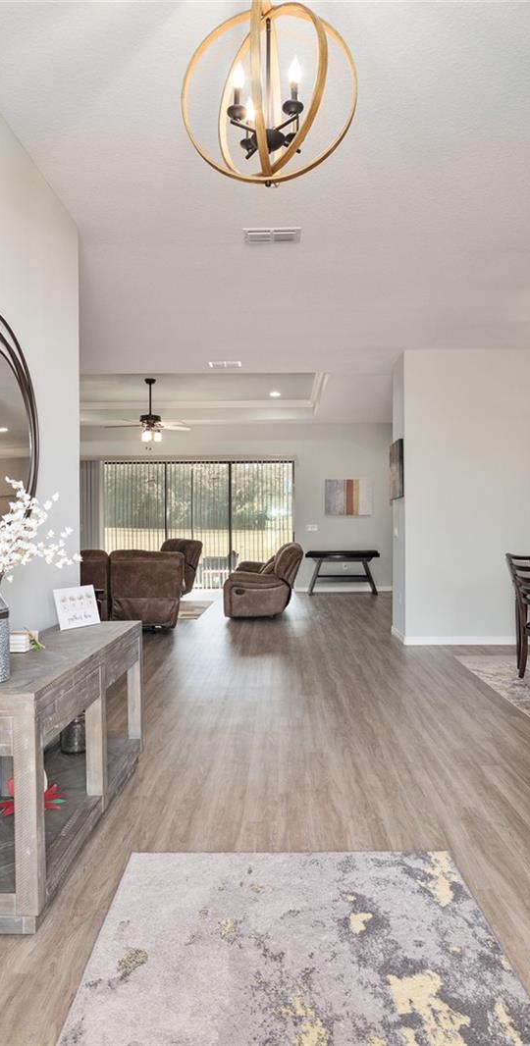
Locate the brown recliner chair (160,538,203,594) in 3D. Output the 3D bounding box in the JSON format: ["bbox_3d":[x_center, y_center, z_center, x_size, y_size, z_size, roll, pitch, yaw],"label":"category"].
[{"bbox_3d":[-1.600,0.774,10.500,0.980,0.980,0.920,0,0,-37],"label":"brown recliner chair"}]

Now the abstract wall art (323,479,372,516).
[{"bbox_3d":[1.488,-0.450,11.700,0.840,0.660,0.040,0,0,1],"label":"abstract wall art"}]

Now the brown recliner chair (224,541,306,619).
[{"bbox_3d":[-0.005,0.762,8.980,1.040,1.000,0.950,0,0,3],"label":"brown recliner chair"}]

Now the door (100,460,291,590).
[{"bbox_3d":[-1.245,0.069,11.780,3.530,2.380,0.120,0,0,1],"label":"door"}]

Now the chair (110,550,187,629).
[{"bbox_3d":[-1.400,0.785,7.930,0.920,0.970,0.980,0,0,-5],"label":"chair"}]

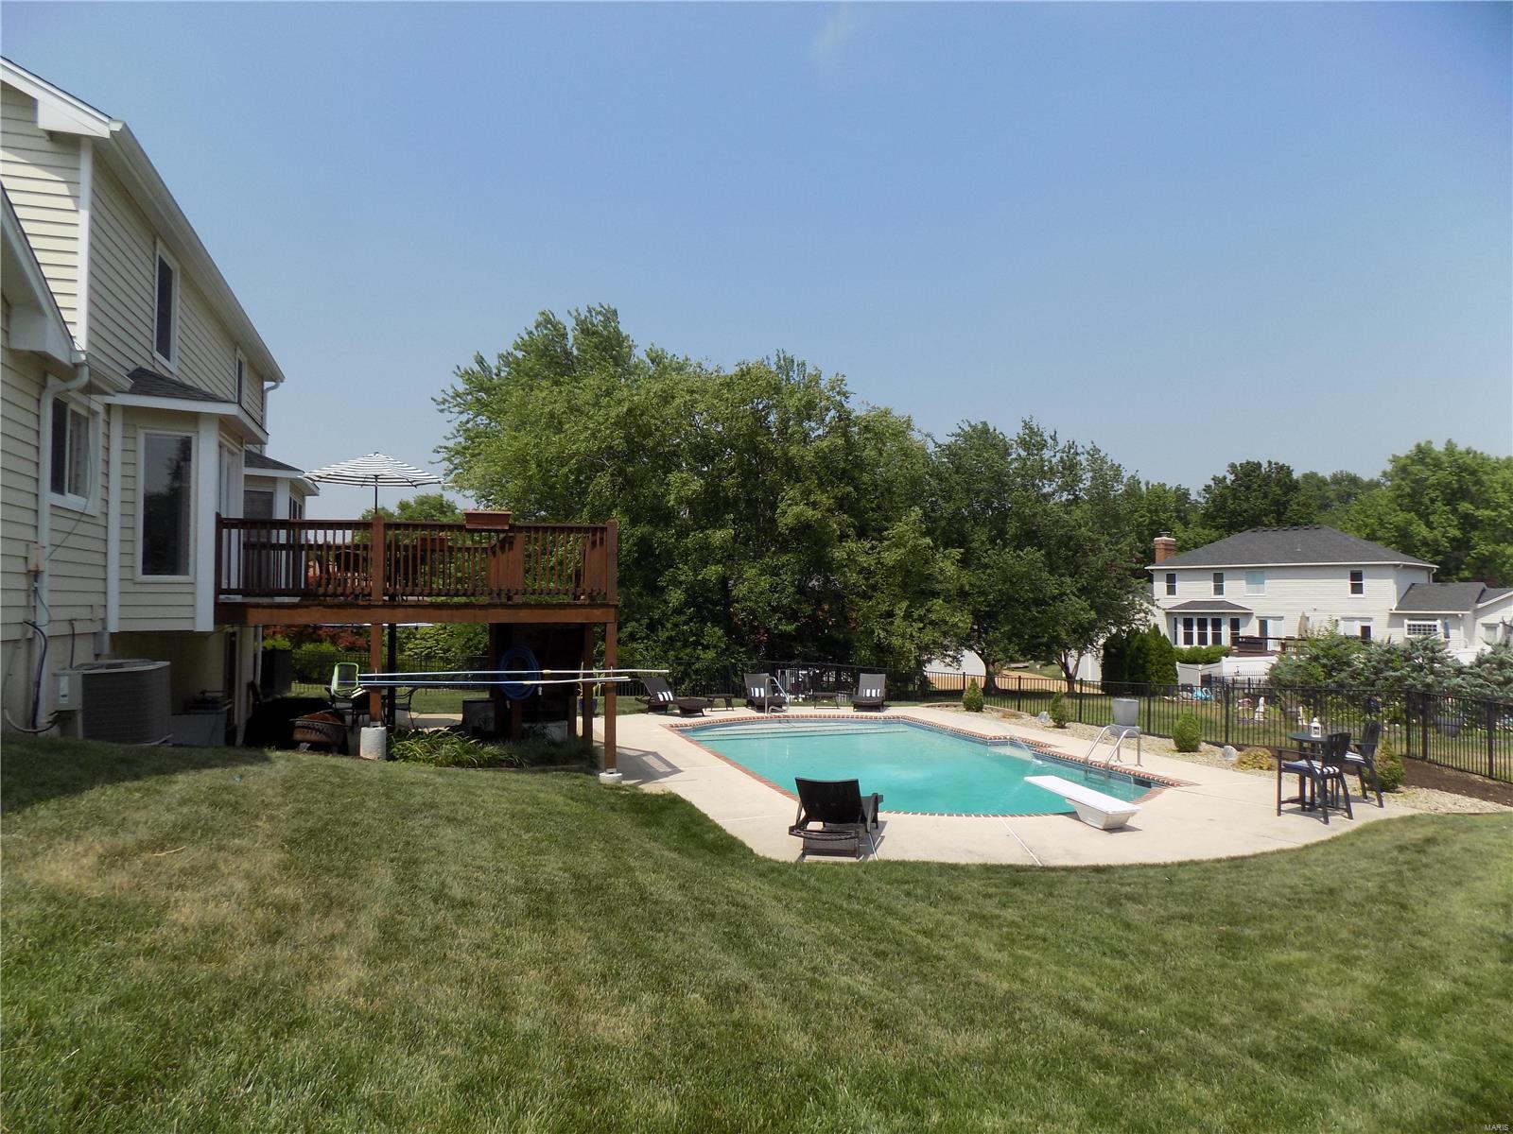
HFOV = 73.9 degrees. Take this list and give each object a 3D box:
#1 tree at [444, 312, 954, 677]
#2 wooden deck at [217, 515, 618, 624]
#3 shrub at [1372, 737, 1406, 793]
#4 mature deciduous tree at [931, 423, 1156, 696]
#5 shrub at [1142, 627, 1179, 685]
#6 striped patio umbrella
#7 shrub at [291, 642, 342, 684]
[{"bbox_3d":[-2.004,-2.362,35.592,17.500,13.664,13.000,0,-2,-3],"label":"tree"},{"bbox_3d":[-5.622,0.104,16.178,5.628,1.431,6.409,1,-2,-18],"label":"wooden deck"},{"bbox_3d":[9.814,3.065,15.629,0.640,0.794,0.640,-1,-2,32],"label":"shrub"},{"bbox_3d":[9.764,-0.320,34.537,7.600,9.365,7.200,0,-2,16],"label":"mature deciduous tree"},{"bbox_3d":[14.484,3.261,35.940,1.300,2.240,1.300,0,-2,22],"label":"shrub"},{"bbox_3d":[-6.422,-0.667,16.930,2.330,2.515,2.330,1,-2,-21],"label":"striped patio umbrella"},{"bbox_3d":[-16.002,3.545,36.428,1.850,1.633,1.800,1,-2,-24],"label":"shrub"}]

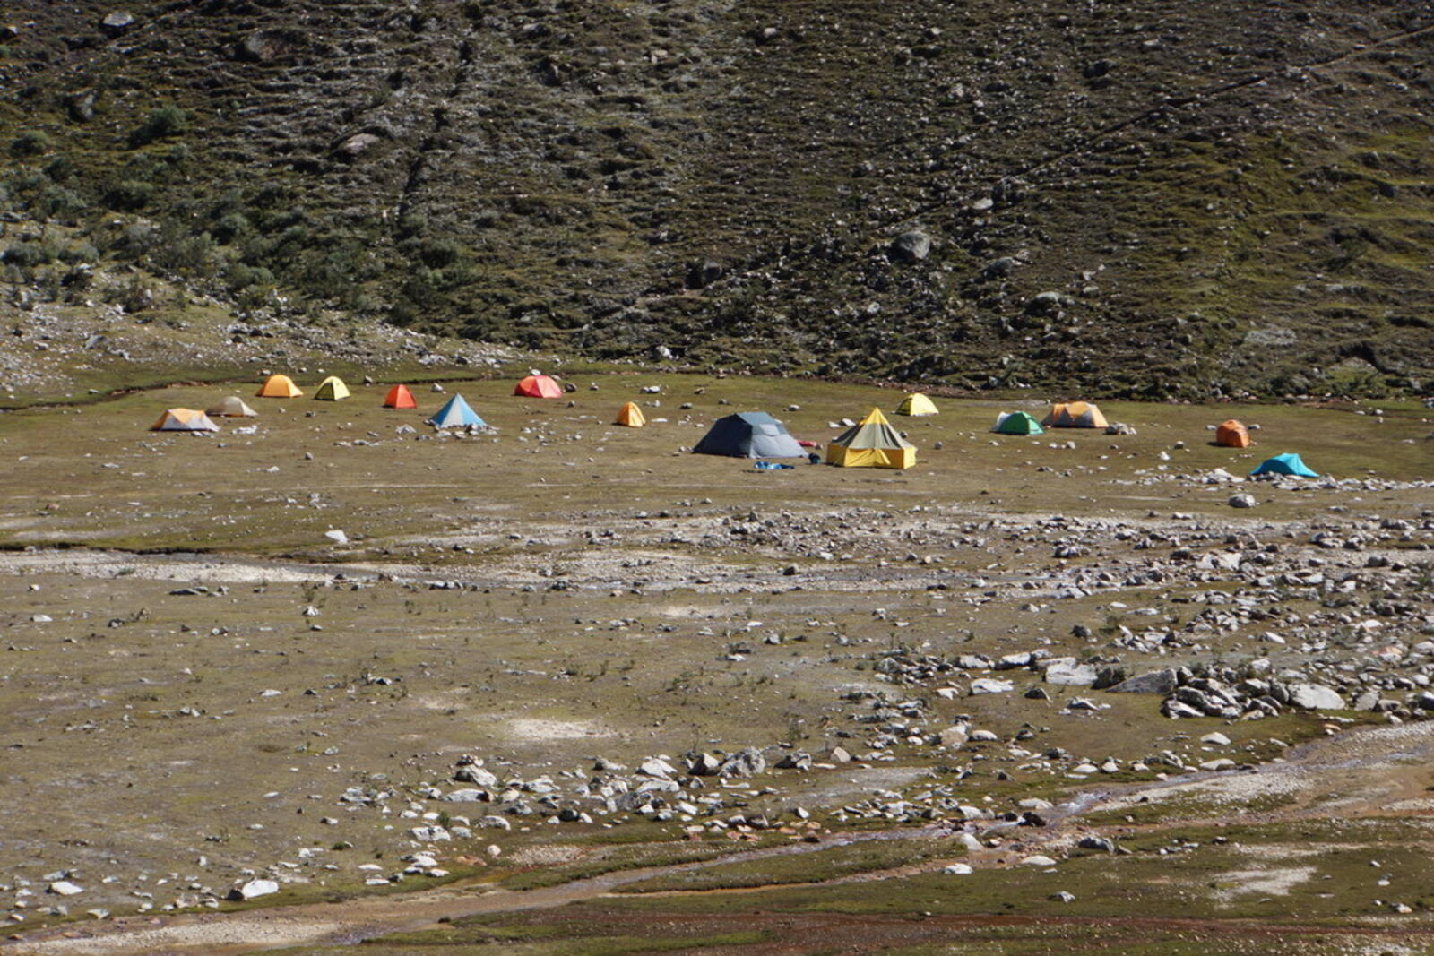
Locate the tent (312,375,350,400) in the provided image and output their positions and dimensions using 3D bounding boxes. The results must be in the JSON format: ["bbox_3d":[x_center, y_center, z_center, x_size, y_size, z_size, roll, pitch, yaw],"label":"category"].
[{"bbox_3d":[-21.010,-4.938,369.609,1.300,1.170,1.800,3,8,25],"label":"tent"}]

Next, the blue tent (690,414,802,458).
[{"bbox_3d":[1.592,-2.239,343.548,4.100,2.050,4.100,-6,9,-41],"label":"blue tent"}]

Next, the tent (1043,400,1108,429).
[{"bbox_3d":[18.061,-3.211,340.528,2.900,1.250,1.900,2,7,18],"label":"tent"}]

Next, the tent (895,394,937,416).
[{"bbox_3d":[10.235,-3.770,346.503,1.750,1.050,1.400,-5,8,-37],"label":"tent"}]

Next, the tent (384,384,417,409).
[{"bbox_3d":[-16.400,-4.271,350.806,1.250,1.100,1.800,-2,7,-14],"label":"tent"}]

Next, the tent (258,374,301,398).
[{"bbox_3d":[-24.003,-5.067,370.966,2.300,1.100,2.000,1,7,4],"label":"tent"}]

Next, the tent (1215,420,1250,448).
[{"bbox_3d":[26.484,-2.301,347.526,1.450,1.220,1.750,2,7,18],"label":"tent"}]

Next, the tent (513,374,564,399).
[{"bbox_3d":[-9.764,-5.081,371.079,1.900,1.100,1.700,5,9,36],"label":"tent"}]

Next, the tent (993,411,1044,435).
[{"bbox_3d":[15.794,-2.960,353.494,2.050,1.100,1.600,5,8,35],"label":"tent"}]

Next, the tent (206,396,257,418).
[{"bbox_3d":[-24.820,-3.693,346.397,2.200,0.920,1.700,3,7,23],"label":"tent"}]

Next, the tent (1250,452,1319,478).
[{"bbox_3d":[26.703,-0.663,318.268,2.600,1.070,1.700,5,8,37],"label":"tent"}]

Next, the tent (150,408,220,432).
[{"bbox_3d":[-27.875,-3.141,354.991,3.400,1.100,1.800,0,7,3],"label":"tent"}]

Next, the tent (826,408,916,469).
[{"bbox_3d":[7.748,-2.066,339.191,4.300,2.750,4.200,1,7,6],"label":"tent"}]

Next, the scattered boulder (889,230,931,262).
[{"bbox_3d":[11.052,-13.176,385.000,2.300,1.700,2.000,0,6,0],"label":"scattered boulder"}]

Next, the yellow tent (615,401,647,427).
[{"bbox_3d":[-4.346,-3.222,341.082,1.250,1.150,1.800,-1,6,-11],"label":"yellow tent"}]

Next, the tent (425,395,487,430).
[{"bbox_3d":[-13.123,-3.421,341.060,2.400,1.550,2.400,-1,6,-13],"label":"tent"}]

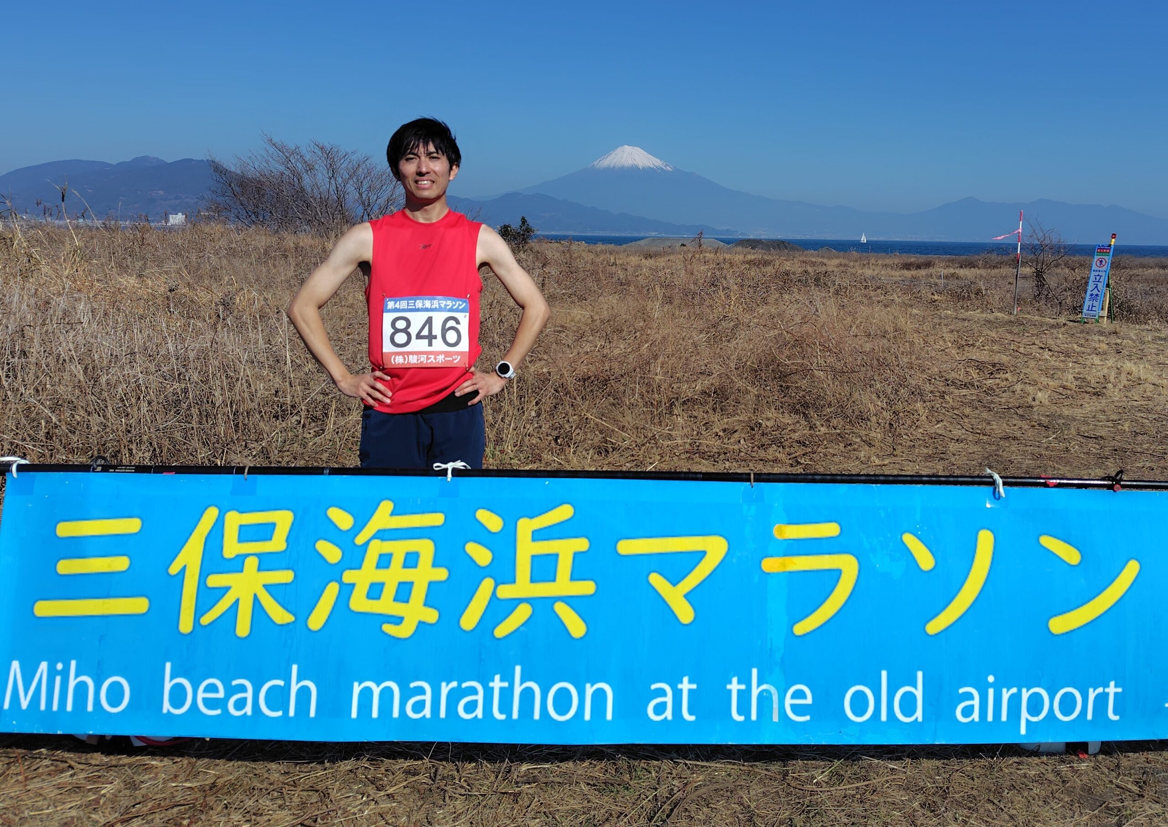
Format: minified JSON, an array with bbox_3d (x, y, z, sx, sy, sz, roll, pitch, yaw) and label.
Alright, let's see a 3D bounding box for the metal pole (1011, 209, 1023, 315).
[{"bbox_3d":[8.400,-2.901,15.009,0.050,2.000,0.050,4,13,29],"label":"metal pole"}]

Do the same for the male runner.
[{"bbox_3d":[-0.492,0.018,2.355,0.760,1.710,0.320,-2,13,-13],"label":"male runner"}]

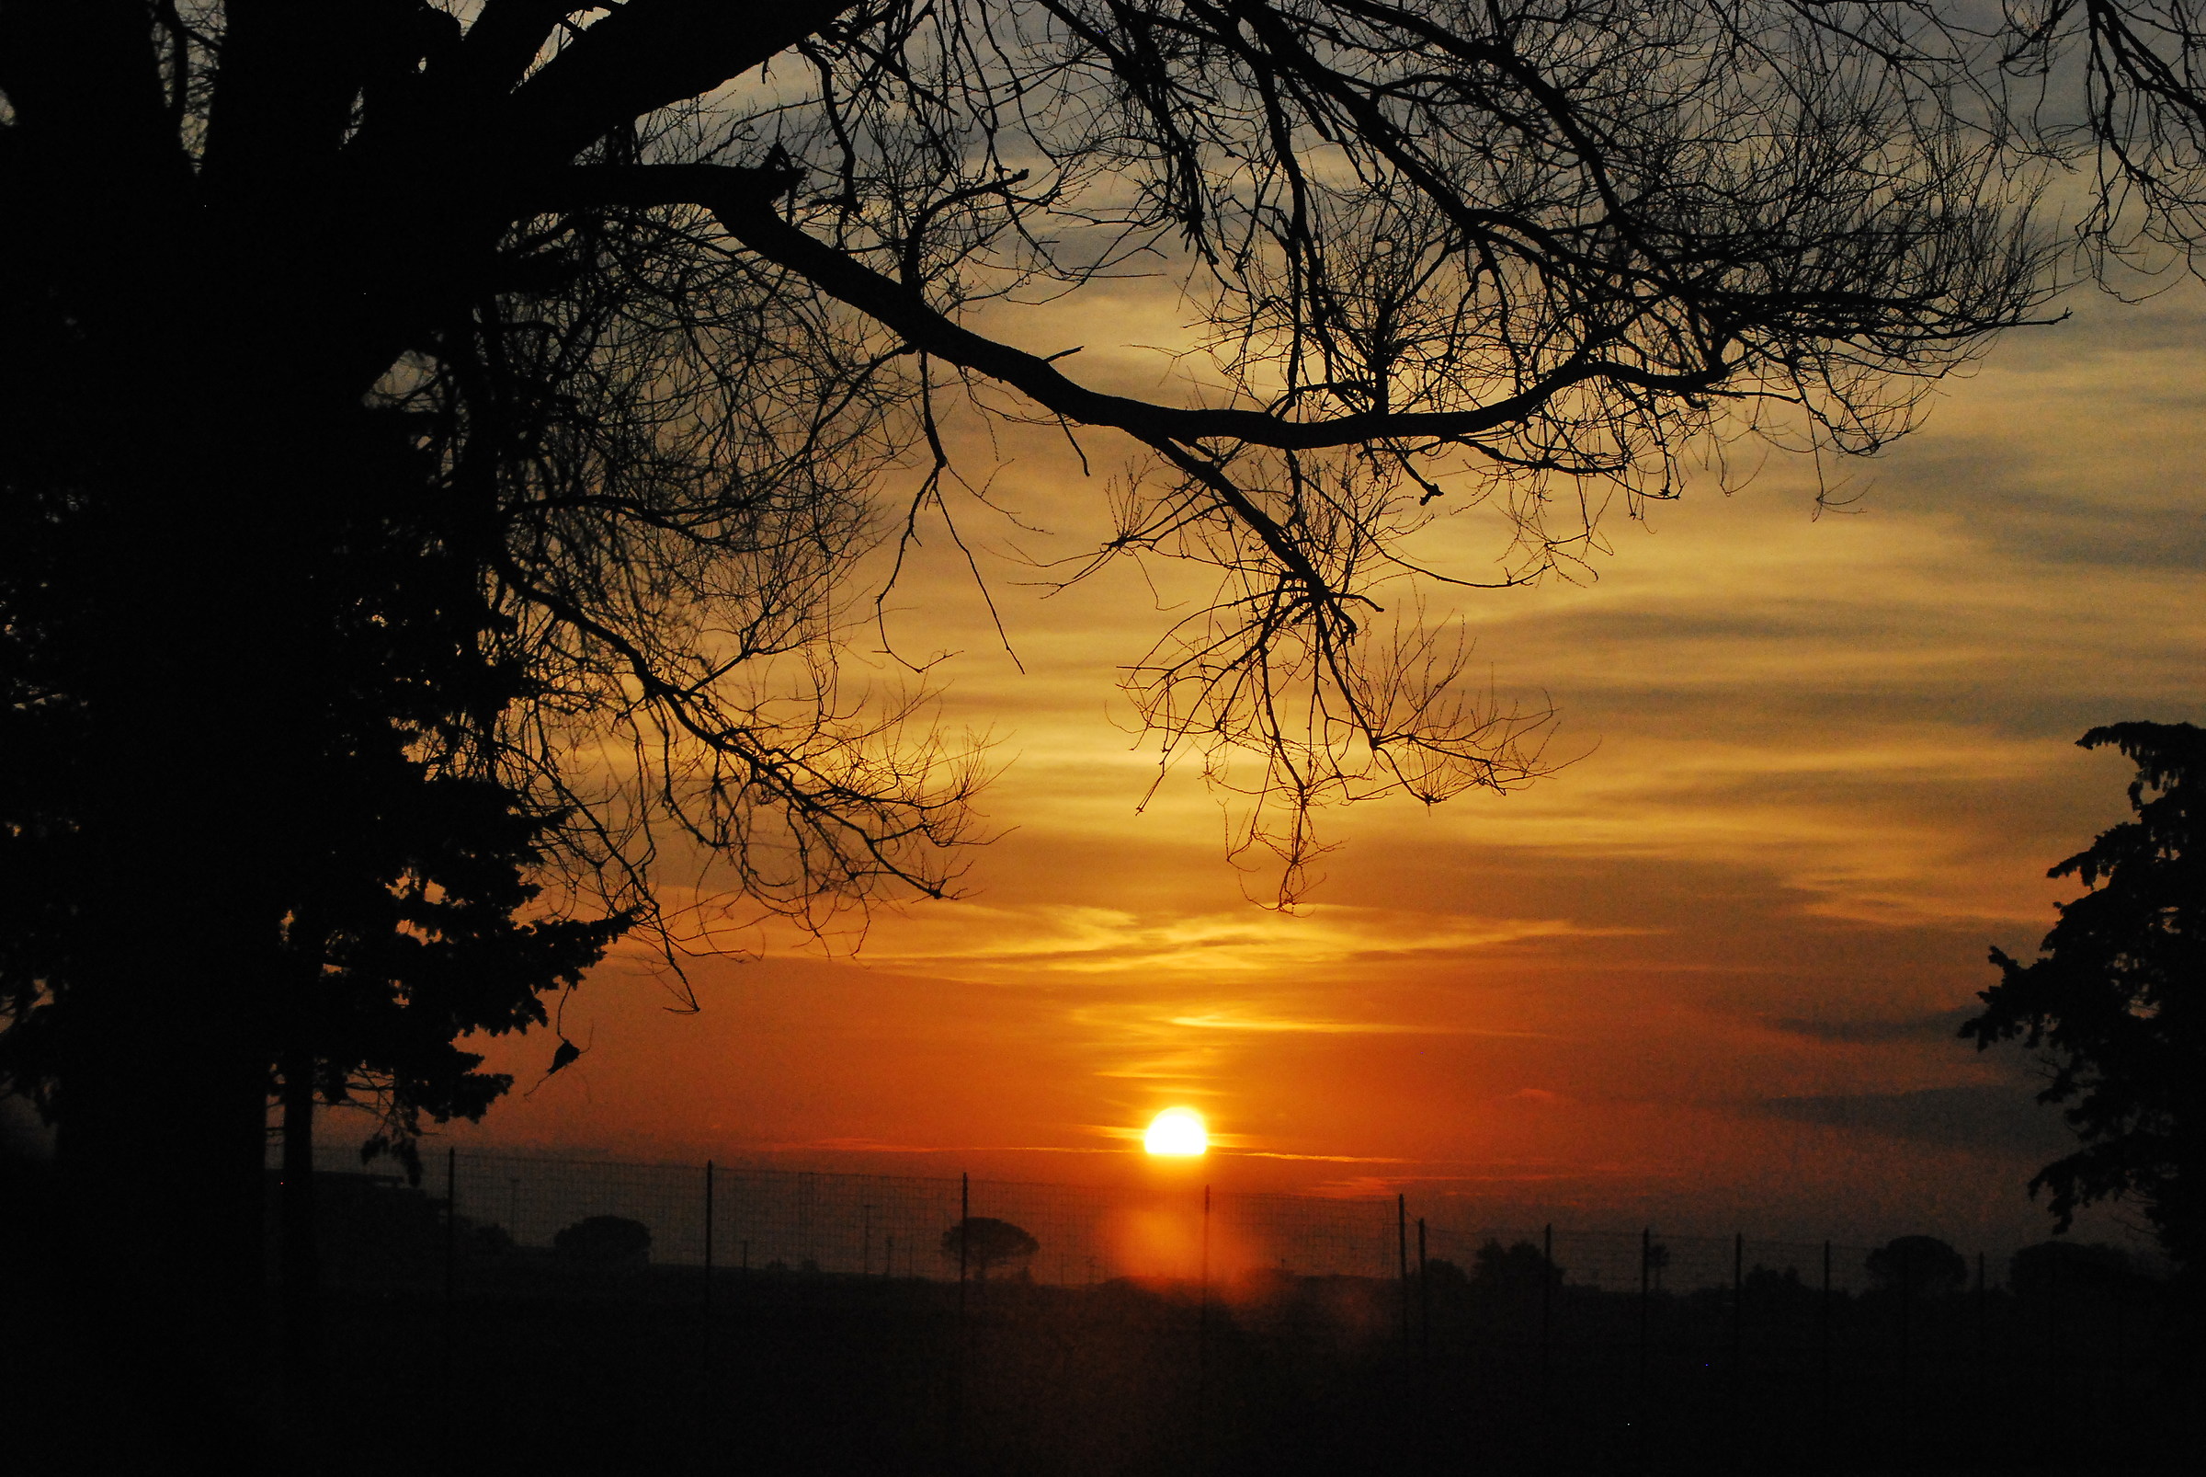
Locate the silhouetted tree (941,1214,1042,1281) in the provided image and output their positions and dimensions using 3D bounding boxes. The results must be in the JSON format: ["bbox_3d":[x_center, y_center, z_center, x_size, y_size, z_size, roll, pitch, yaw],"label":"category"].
[{"bbox_3d":[-11.000,50.140,560.000,9.640,6.590,9.160,1,-5,-1],"label":"silhouetted tree"}]

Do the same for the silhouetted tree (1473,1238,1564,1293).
[{"bbox_3d":[34.940,44.500,480.000,7.680,4.930,7.300,1,-5,4],"label":"silhouetted tree"}]

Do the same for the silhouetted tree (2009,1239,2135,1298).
[{"bbox_3d":[81.490,44.710,480.000,10.580,5.360,10.060,0,-6,10],"label":"silhouetted tree"}]

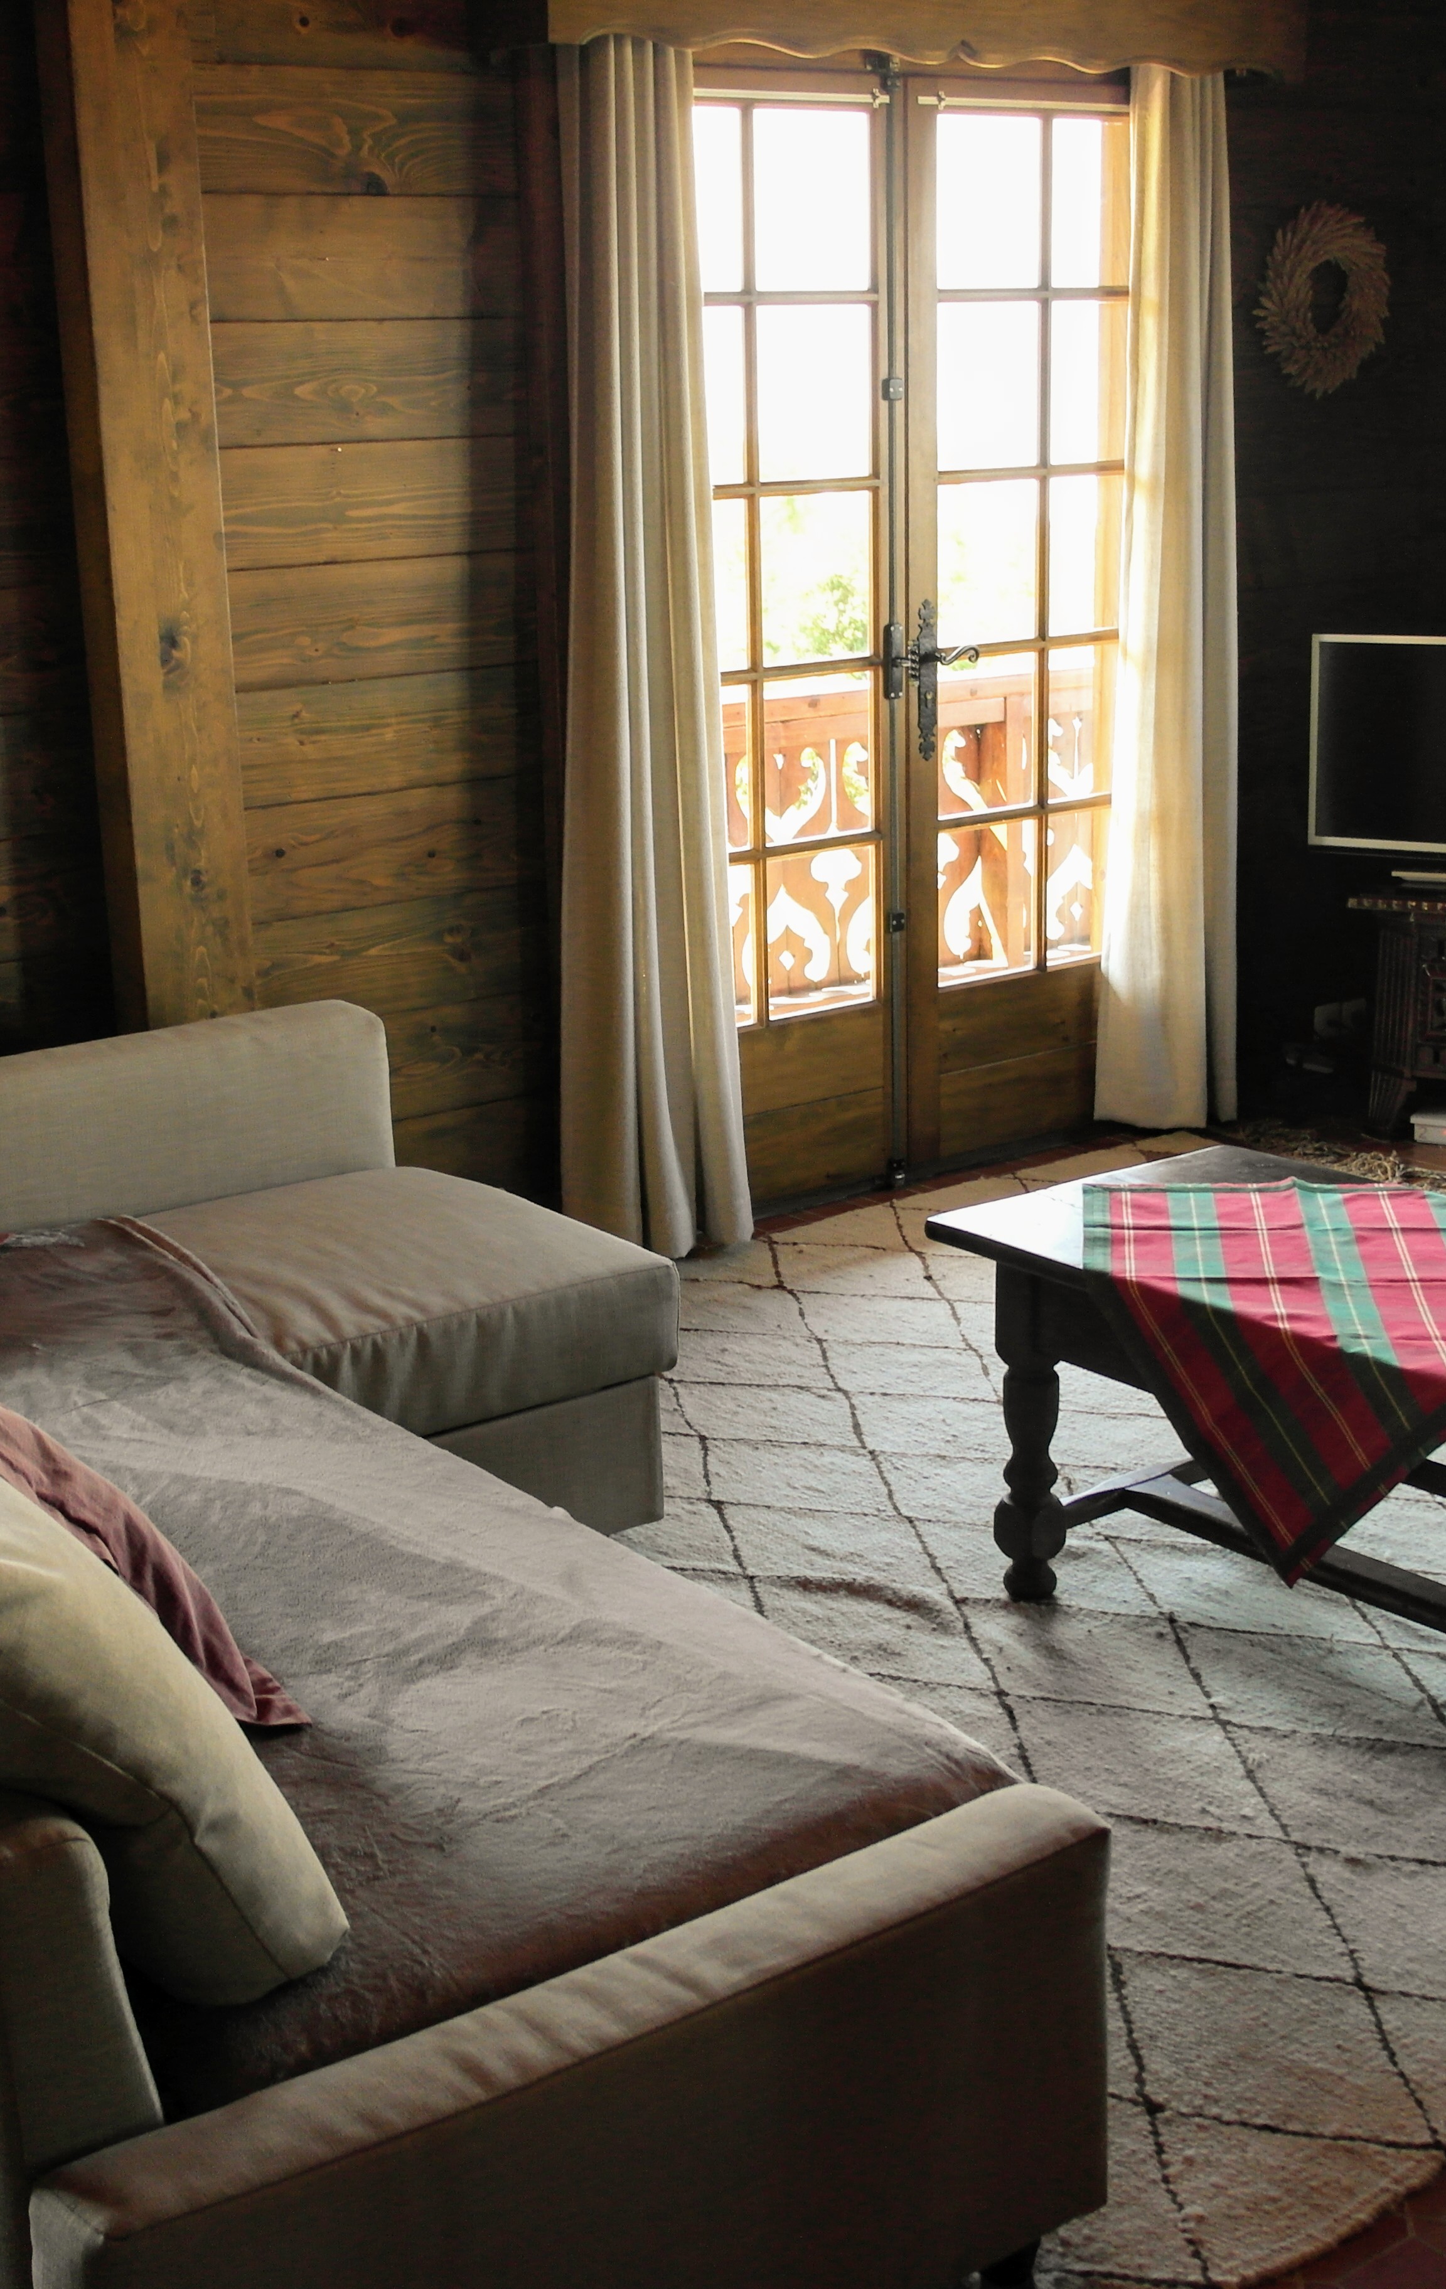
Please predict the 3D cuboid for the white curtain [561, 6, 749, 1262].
[{"bbox_3d":[-0.131,-0.838,5.155,0.386,2.169,0.129,-12,18,-36],"label":"white curtain"}]

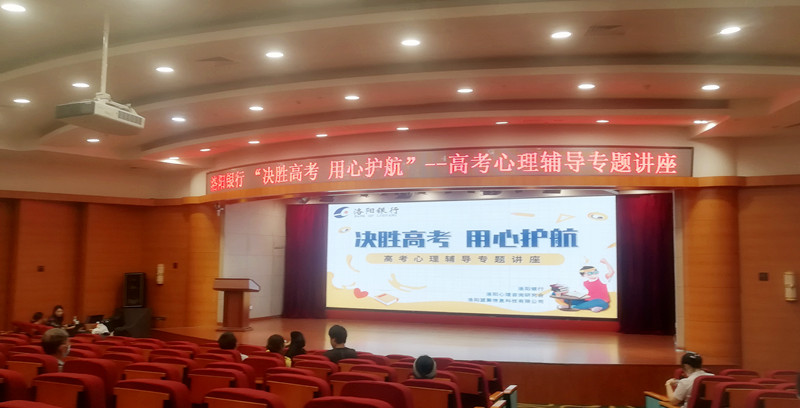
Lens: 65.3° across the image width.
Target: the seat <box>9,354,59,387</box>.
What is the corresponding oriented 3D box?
[{"bbox_3d":[-2.685,1.663,4.910,0.570,1.030,0.680,-1,-5,19],"label":"seat"}]

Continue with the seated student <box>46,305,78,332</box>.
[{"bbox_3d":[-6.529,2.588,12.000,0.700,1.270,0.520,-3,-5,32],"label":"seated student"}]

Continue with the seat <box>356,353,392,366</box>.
[{"bbox_3d":[-0.243,2.301,7.573,0.570,0.980,0.620,-2,-6,22],"label":"seat"}]

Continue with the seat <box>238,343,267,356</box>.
[{"bbox_3d":[-1.821,2.345,8.200,0.570,0.980,0.620,-2,-6,22],"label":"seat"}]

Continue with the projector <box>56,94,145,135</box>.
[{"bbox_3d":[-2.585,-0.765,5.458,0.433,0.140,0.587,-2,-6,22],"label":"projector"}]

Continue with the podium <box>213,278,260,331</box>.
[{"bbox_3d":[-3.752,2.291,14.271,0.850,1.180,0.560,0,-5,11],"label":"podium"}]

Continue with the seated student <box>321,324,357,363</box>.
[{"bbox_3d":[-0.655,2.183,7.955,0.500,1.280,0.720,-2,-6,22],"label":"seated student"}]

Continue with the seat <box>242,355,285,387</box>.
[{"bbox_3d":[-1.226,1.966,6.117,0.570,0.980,0.620,-2,-6,22],"label":"seat"}]

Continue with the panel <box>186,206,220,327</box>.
[{"bbox_3d":[-4.740,1.477,15.123,0.920,2.940,0.250,4,-7,-36],"label":"panel"}]

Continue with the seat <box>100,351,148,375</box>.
[{"bbox_3d":[-2.370,1.825,5.647,0.570,0.980,0.620,-2,-6,22],"label":"seat"}]

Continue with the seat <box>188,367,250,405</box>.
[{"bbox_3d":[-1.125,1.625,4.355,0.570,1.030,0.680,-1,-5,20],"label":"seat"}]

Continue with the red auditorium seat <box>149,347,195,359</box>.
[{"bbox_3d":[-2.333,2.037,6.729,0.570,1.030,0.680,-1,-5,19],"label":"red auditorium seat"}]

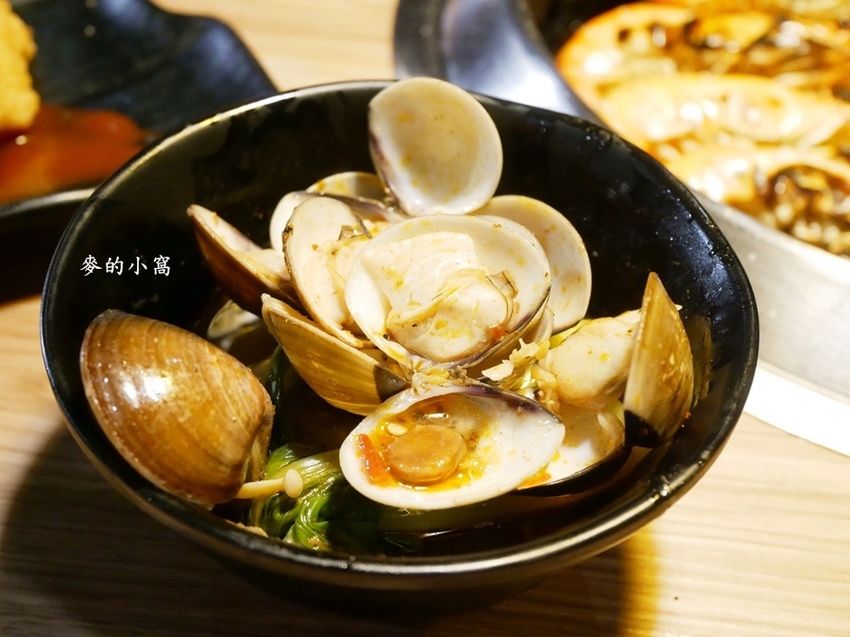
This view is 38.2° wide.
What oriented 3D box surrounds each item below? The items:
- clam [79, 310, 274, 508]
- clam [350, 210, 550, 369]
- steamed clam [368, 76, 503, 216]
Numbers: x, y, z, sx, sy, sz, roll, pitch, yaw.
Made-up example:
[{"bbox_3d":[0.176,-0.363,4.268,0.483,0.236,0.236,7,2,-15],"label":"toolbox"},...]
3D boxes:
[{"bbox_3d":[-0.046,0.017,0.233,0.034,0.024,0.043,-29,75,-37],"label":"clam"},{"bbox_3d":[0.005,-0.004,0.252,0.041,0.013,0.035,3,65,6],"label":"clam"},{"bbox_3d":[0.002,-0.039,0.280,0.034,0.011,0.030,41,72,-8],"label":"steamed clam"}]

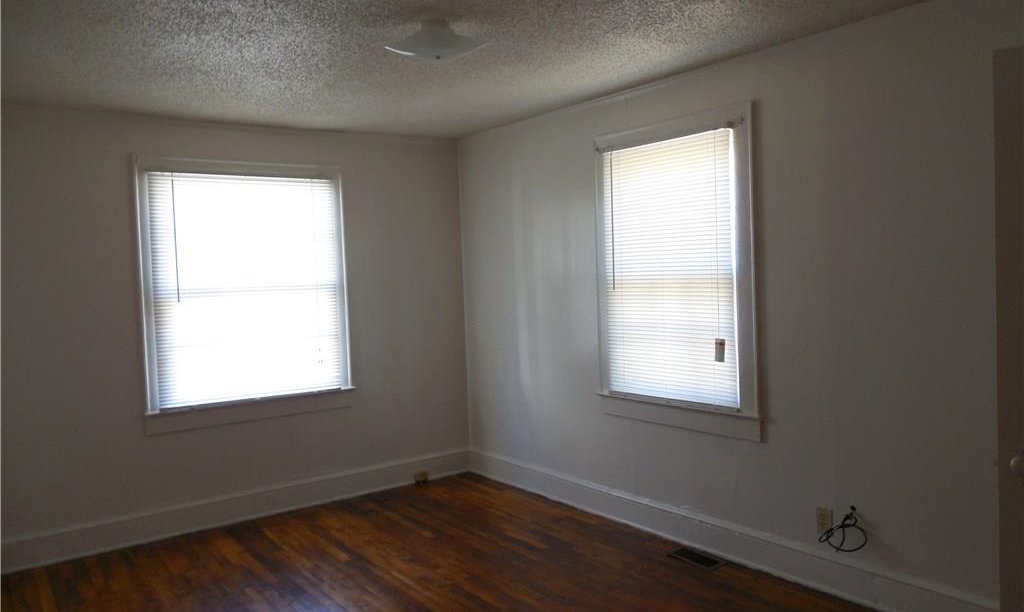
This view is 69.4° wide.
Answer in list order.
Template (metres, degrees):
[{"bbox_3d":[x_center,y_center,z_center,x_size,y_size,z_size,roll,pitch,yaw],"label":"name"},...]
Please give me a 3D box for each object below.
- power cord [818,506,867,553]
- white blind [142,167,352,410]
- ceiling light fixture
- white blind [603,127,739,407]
[{"bbox_3d":[1.407,0.963,3.152,0.070,0.190,0.190,-4,3,-37],"label":"power cord"},{"bbox_3d":[-1.616,-0.151,4.575,1.250,1.460,0.100,-4,3,-37],"label":"white blind"},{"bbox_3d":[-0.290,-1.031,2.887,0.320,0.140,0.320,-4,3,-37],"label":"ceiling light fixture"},{"bbox_3d":[0.821,-0.184,3.920,0.050,1.380,0.890,-4,3,-37],"label":"white blind"}]

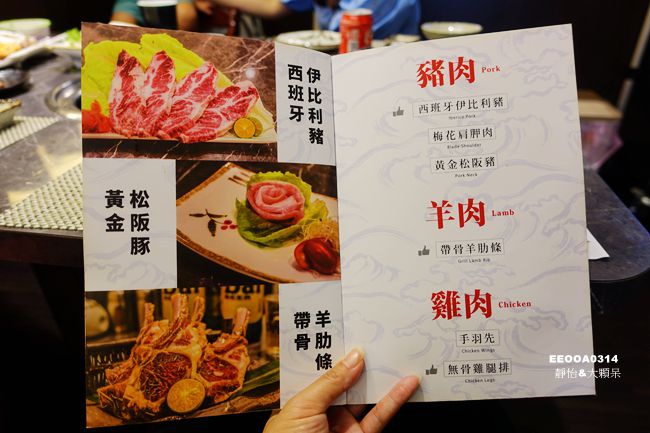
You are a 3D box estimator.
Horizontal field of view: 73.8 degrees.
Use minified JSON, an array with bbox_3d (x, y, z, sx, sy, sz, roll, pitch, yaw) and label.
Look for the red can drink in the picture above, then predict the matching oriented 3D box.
[{"bbox_3d":[0.065,-0.366,0.908,0.066,0.118,0.066,0,34,0],"label":"red can drink"}]

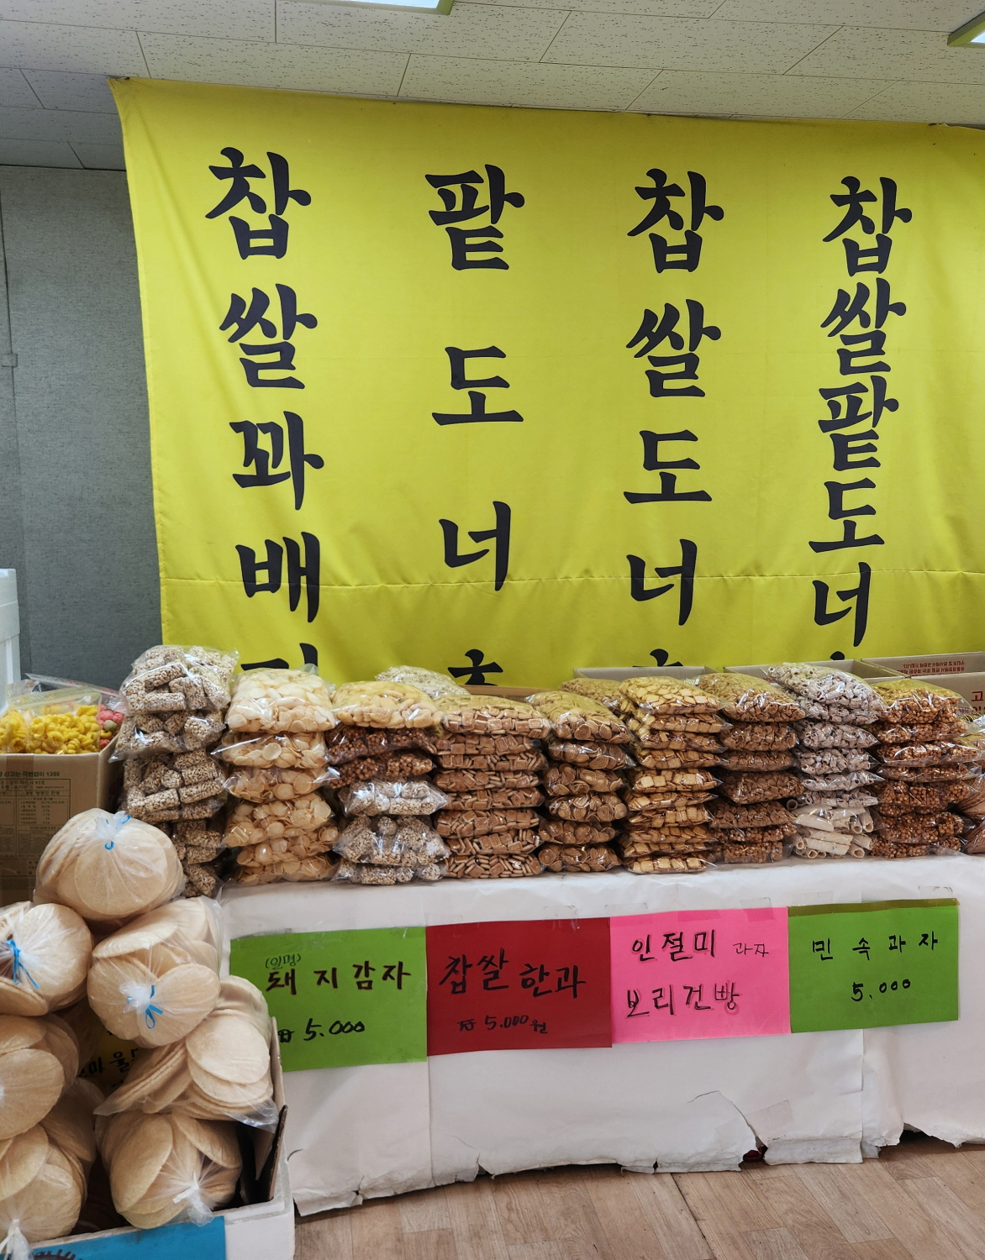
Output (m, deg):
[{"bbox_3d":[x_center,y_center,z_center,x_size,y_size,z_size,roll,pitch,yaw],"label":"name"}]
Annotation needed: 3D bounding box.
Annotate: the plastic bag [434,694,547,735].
[{"bbox_3d":[-0.006,0.167,2.321,0.225,0.055,0.205,-1,8,-8],"label":"plastic bag"}]

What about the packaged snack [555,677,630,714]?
[{"bbox_3d":[0.249,0.161,2.586,0.200,0.060,0.220,-1,8,-8],"label":"packaged snack"}]

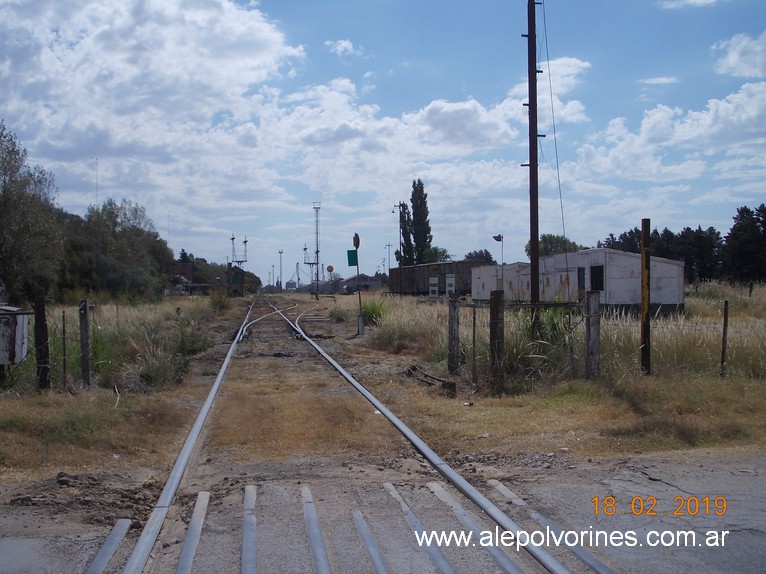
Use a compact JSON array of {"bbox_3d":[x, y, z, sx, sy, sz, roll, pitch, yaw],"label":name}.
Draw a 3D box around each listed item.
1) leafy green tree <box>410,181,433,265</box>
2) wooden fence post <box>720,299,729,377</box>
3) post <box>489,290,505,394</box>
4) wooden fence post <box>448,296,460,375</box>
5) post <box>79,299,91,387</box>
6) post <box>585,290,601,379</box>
[{"bbox_3d":[5.793,-7.317,145.000,3.400,18.445,3.400,0,0,-8],"label":"leafy green tree"},{"bbox_3d":[5.067,0.767,14.100,0.060,1.134,0.060,3,0,-8],"label":"wooden fence post"},{"bbox_3d":[1.404,0.683,11.670,0.165,1.271,0.150,0,0,-8],"label":"post"},{"bbox_3d":[1.090,0.716,14.500,0.150,1.235,0.145,0,0,-8],"label":"wooden fence post"},{"bbox_3d":[-3.964,0.748,12.650,0.115,1.164,0.115,-2,0,-8],"label":"post"},{"bbox_3d":[3.040,0.700,13.750,0.190,1.275,0.180,0,0,-8],"label":"post"}]

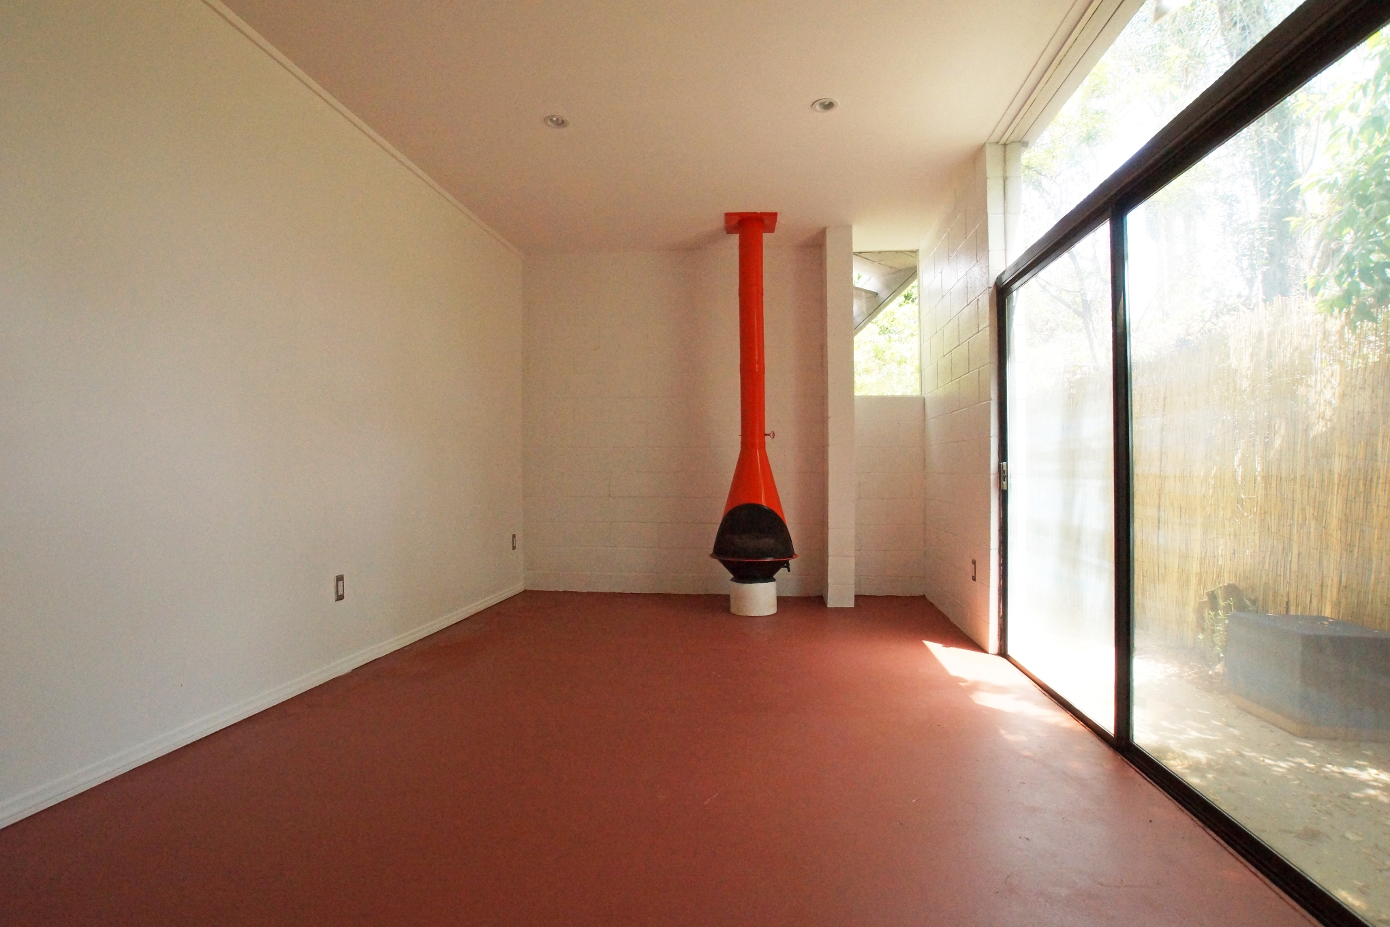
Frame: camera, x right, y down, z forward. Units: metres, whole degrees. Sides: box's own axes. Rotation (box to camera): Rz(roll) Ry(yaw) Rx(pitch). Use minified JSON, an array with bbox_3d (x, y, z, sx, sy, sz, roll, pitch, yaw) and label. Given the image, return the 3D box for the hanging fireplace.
[{"bbox_3d":[0.421,-0.459,4.461,0.625,2.578,0.625,0,-1,8],"label":"hanging fireplace"}]

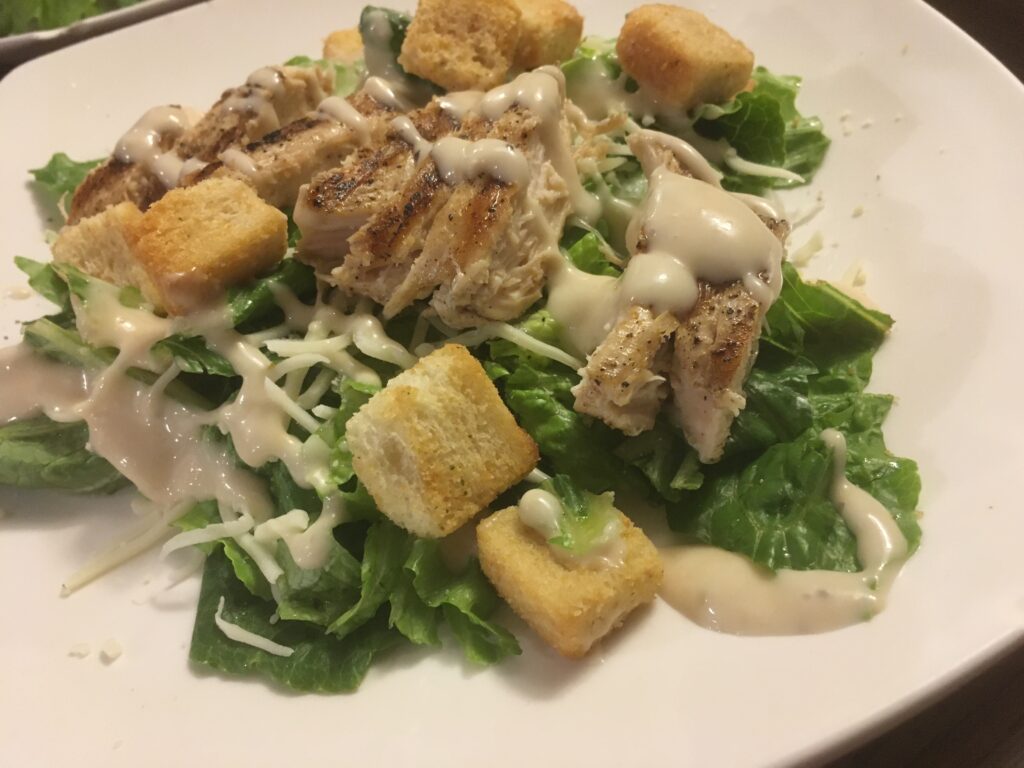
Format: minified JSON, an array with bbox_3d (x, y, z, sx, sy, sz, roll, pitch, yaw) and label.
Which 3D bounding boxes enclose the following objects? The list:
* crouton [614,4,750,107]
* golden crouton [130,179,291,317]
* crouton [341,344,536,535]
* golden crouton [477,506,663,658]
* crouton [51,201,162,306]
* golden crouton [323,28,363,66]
[{"bbox_3d":[0.051,-0.095,0.247,0.027,0.016,0.028,-19,52,-28],"label":"crouton"},{"bbox_3d":[-0.071,-0.034,0.202,0.029,0.023,0.017,-27,81,-22],"label":"golden crouton"},{"bbox_3d":[-0.016,0.011,0.175,0.024,0.027,0.025,-31,93,-25],"label":"crouton"},{"bbox_3d":[0.012,0.037,0.175,0.022,0.016,0.029,-27,45,-28],"label":"golden crouton"},{"bbox_3d":[-0.090,-0.027,0.201,0.023,0.017,0.022,-17,89,12],"label":"crouton"},{"bbox_3d":[-0.042,-0.093,0.248,0.023,0.017,0.024,-3,37,-2],"label":"golden crouton"}]

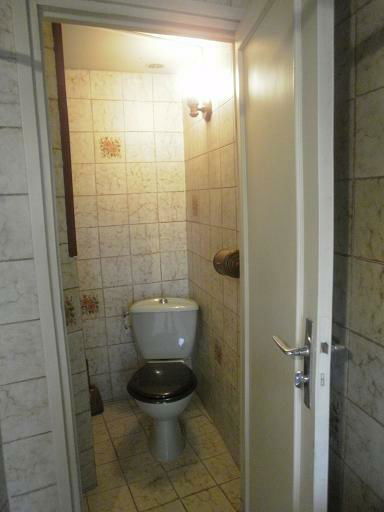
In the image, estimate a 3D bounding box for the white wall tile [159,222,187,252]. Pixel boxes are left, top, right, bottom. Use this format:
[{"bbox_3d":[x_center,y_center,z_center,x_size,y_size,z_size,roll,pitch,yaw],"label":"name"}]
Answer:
[{"bbox_3d":[-0.126,-0.126,2.619,0.197,0.199,0.010,-4,9,-15],"label":"white wall tile"}]

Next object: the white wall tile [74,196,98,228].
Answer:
[{"bbox_3d":[-0.683,-0.284,2.484,0.158,0.203,0.010,-4,8,-17],"label":"white wall tile"}]

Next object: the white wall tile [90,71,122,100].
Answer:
[{"bbox_3d":[-0.536,-1.062,2.410,0.198,0.182,0.010,-4,8,-15],"label":"white wall tile"}]

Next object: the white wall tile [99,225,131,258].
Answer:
[{"bbox_3d":[-0.505,-0.097,2.563,0.198,0.203,0.010,-4,8,-17],"label":"white wall tile"}]

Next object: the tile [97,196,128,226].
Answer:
[{"bbox_3d":[-0.511,-0.296,2.502,0.198,0.200,0.010,-5,8,-19],"label":"tile"}]

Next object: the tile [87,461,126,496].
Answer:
[{"bbox_3d":[-0.444,1.123,1.938,0.197,0.010,0.197,-5,9,-23],"label":"tile"}]

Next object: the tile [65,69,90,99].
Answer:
[{"bbox_3d":[-0.710,-1.064,2.375,0.158,0.160,0.010,-4,8,-17],"label":"tile"}]

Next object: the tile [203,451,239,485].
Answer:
[{"bbox_3d":[0.168,1.086,1.963,0.175,0.010,0.198,-5,9,-22],"label":"tile"}]

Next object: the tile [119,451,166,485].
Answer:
[{"bbox_3d":[-0.257,1.090,1.988,0.198,0.010,0.198,-5,8,-22],"label":"tile"}]

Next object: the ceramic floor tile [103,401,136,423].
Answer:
[{"bbox_3d":[-0.492,1.043,2.563,0.199,0.010,0.197,-5,9,-22],"label":"ceramic floor tile"}]

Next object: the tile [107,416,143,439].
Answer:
[{"bbox_3d":[-0.416,1.062,2.365,0.197,0.010,0.197,-5,9,-23],"label":"tile"}]

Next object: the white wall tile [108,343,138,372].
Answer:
[{"bbox_3d":[-0.478,0.705,2.675,0.198,0.203,0.010,-4,8,-17],"label":"white wall tile"}]

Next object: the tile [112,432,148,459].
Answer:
[{"bbox_3d":[-0.340,1.084,2.190,0.197,0.010,0.197,-5,9,-23],"label":"tile"}]

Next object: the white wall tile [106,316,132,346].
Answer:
[{"bbox_3d":[-0.482,0.501,2.614,0.198,0.200,0.010,-5,8,-19],"label":"white wall tile"}]

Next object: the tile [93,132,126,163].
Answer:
[{"bbox_3d":[-0.520,-0.687,2.431,0.197,0.199,0.010,-4,9,-15],"label":"tile"}]

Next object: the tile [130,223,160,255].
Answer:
[{"bbox_3d":[-0.316,-0.111,2.620,0.198,0.203,0.010,-4,8,-17],"label":"tile"}]

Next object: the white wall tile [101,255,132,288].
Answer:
[{"bbox_3d":[-0.499,0.107,2.563,0.198,0.200,0.010,-4,8,-15],"label":"white wall tile"}]

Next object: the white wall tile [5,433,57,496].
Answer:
[{"bbox_3d":[-0.546,0.703,1.304,0.148,0.200,0.010,-5,9,-23],"label":"white wall tile"}]

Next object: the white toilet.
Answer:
[{"bbox_3d":[-0.151,0.681,2.149,0.420,0.750,0.630,-2,8,-2],"label":"white toilet"}]

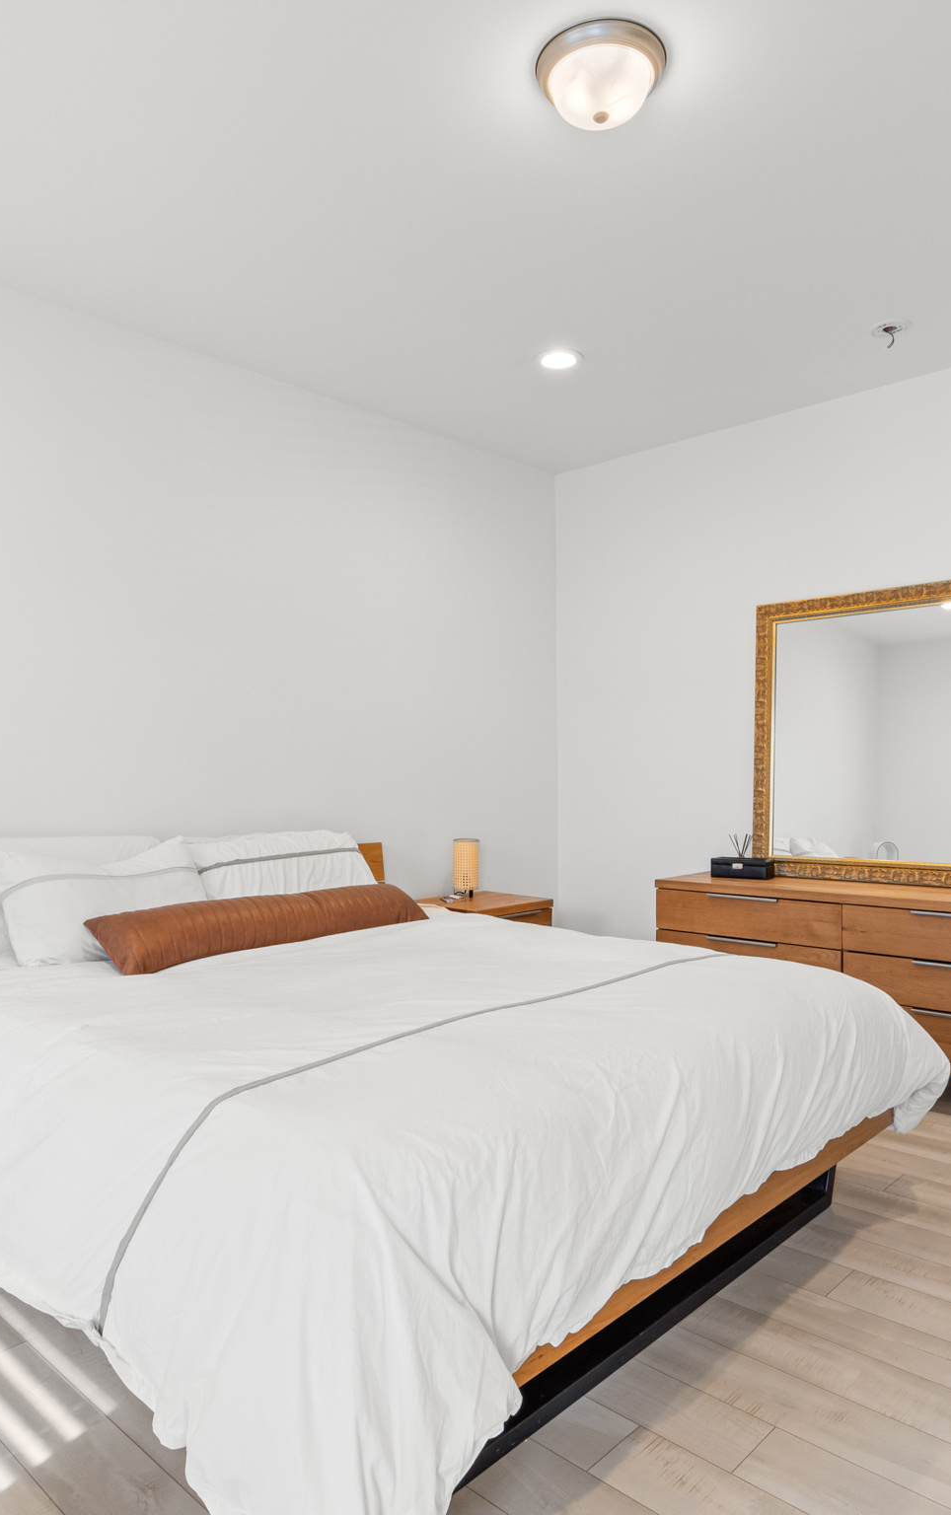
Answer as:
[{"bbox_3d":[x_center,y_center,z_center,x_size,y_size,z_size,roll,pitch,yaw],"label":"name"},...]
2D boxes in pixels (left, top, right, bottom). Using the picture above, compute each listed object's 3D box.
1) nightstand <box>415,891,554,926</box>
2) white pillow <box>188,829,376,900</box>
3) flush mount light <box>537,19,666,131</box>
[{"bbox_3d":[0.023,0.947,4.108,0.425,0.623,0.485,-1,-1,44],"label":"nightstand"},{"bbox_3d":[-0.629,0.424,3.176,0.680,0.420,0.170,0,-43,-46],"label":"white pillow"},{"bbox_3d":[0.273,-1.438,2.020,0.285,0.120,0.285,0,0,0],"label":"flush mount light"}]

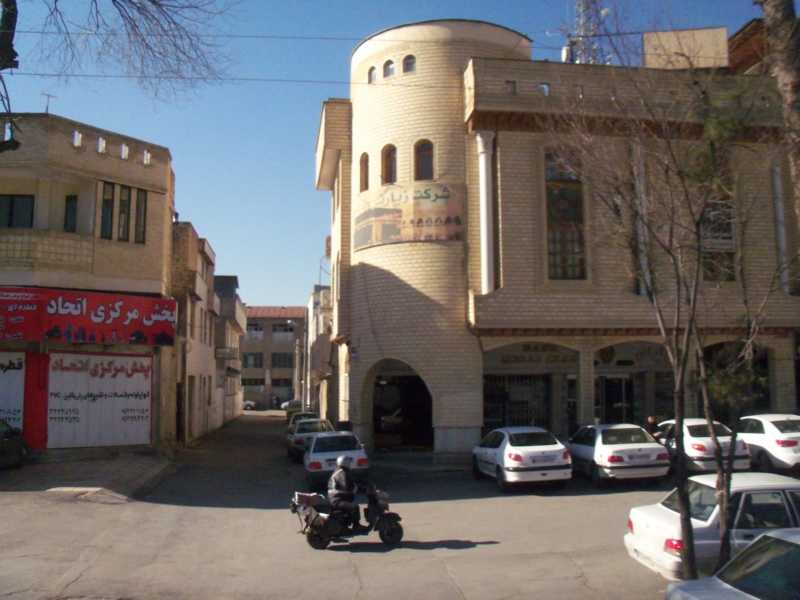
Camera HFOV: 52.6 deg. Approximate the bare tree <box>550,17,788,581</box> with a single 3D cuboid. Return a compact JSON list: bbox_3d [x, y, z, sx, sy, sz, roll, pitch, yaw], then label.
[{"bbox_3d":[2.651,0.090,7.841,2.300,6.217,2.200,0,-7,0],"label":"bare tree"}]

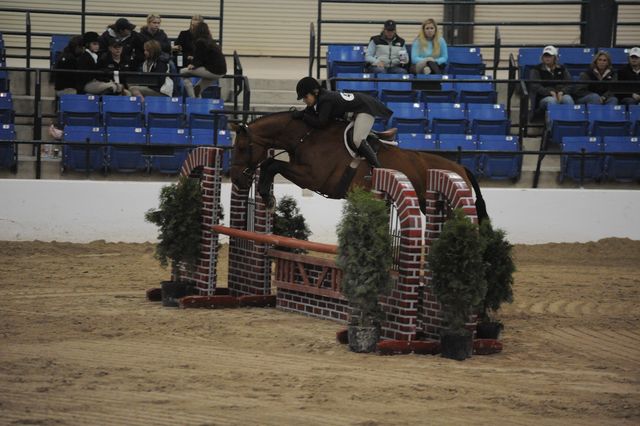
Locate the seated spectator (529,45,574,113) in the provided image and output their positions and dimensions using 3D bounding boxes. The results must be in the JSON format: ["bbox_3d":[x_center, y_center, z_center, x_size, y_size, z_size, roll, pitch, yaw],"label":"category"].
[{"bbox_3d":[3.007,-1.566,46.362,0.560,1.200,0.750,1,4,-6],"label":"seated spectator"}]

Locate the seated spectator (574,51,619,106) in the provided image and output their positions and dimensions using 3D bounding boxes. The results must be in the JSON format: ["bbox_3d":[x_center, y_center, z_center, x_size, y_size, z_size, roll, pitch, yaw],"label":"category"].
[{"bbox_3d":[3.489,-1.450,45.000,0.520,1.180,0.750,1,4,-3],"label":"seated spectator"}]

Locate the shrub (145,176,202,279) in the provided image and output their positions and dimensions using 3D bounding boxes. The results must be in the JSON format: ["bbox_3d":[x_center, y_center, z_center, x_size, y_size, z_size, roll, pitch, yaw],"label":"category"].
[{"bbox_3d":[-1.403,0.187,36.000,0.680,1.120,0.660,1,4,-7],"label":"shrub"}]

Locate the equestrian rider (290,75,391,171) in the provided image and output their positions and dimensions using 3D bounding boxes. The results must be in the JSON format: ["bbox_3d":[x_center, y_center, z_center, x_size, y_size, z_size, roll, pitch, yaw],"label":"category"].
[{"bbox_3d":[0.217,-0.818,34.200,0.980,0.990,0.550,0,4,-22],"label":"equestrian rider"}]

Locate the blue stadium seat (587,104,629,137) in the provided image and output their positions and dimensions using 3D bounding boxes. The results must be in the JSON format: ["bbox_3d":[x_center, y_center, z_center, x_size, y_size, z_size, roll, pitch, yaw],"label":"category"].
[{"bbox_3d":[3.857,-1.107,47.669,0.520,0.670,0.420,1,4,-7],"label":"blue stadium seat"}]

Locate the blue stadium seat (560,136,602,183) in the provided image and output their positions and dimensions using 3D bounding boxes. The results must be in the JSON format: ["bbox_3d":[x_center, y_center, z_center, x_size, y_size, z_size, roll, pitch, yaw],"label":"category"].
[{"bbox_3d":[3.449,-0.687,46.784,0.520,0.670,0.420,1,4,-7],"label":"blue stadium seat"}]

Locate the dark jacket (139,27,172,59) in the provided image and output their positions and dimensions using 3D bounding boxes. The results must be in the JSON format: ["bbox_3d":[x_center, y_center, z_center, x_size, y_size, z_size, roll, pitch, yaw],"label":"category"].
[{"bbox_3d":[-2.248,-2.262,48.413,0.480,0.580,0.360,0,4,-15],"label":"dark jacket"}]

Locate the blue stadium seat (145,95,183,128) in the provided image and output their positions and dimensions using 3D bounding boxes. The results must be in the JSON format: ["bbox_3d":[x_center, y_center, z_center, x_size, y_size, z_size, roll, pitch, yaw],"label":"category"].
[{"bbox_3d":[-1.906,-1.101,43.700,0.500,0.660,0.450,1,4,-9],"label":"blue stadium seat"}]

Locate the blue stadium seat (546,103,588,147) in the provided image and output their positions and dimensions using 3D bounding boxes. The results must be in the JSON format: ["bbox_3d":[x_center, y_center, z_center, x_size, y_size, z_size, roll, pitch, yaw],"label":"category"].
[{"bbox_3d":[3.315,-1.112,47.598,0.520,0.670,0.420,1,4,-7],"label":"blue stadium seat"}]

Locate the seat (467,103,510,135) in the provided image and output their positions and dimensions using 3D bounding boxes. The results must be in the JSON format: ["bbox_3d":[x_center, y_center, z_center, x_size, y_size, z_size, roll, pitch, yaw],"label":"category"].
[{"bbox_3d":[2.090,-1.032,44.200,0.500,0.660,0.450,1,4,-9],"label":"seat"}]

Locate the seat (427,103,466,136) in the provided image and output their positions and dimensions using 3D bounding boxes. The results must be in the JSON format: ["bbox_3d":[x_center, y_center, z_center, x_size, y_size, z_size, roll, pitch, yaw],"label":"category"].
[{"bbox_3d":[1.578,-1.037,44.150,0.500,0.660,0.450,1,4,-9],"label":"seat"}]

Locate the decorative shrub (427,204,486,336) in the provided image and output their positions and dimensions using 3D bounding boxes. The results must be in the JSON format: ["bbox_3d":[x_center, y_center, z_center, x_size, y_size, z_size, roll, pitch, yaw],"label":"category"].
[{"bbox_3d":[1.153,0.491,29.800,0.480,1.040,0.480,1,4,0],"label":"decorative shrub"}]

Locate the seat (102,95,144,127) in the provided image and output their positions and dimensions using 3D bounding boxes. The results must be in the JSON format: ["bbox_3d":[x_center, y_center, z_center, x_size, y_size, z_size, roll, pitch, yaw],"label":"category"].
[{"bbox_3d":[-2.595,-1.212,46.818,0.520,0.670,0.420,1,4,-7],"label":"seat"}]

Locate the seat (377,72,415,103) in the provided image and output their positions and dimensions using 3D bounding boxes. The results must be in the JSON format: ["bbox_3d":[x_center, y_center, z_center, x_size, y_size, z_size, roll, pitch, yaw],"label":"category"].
[{"bbox_3d":[0.991,-1.480,46.263,0.510,0.610,0.420,1,4,-6],"label":"seat"}]

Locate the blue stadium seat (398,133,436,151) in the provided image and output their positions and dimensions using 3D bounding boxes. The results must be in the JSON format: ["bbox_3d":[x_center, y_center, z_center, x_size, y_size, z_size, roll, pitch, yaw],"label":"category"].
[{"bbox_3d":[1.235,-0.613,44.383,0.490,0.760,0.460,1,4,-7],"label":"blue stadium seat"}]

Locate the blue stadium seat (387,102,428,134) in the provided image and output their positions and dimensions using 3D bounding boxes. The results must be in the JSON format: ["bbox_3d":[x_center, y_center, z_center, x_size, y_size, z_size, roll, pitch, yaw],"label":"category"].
[{"bbox_3d":[1.086,-1.042,44.100,0.500,0.660,0.450,1,4,-9],"label":"blue stadium seat"}]

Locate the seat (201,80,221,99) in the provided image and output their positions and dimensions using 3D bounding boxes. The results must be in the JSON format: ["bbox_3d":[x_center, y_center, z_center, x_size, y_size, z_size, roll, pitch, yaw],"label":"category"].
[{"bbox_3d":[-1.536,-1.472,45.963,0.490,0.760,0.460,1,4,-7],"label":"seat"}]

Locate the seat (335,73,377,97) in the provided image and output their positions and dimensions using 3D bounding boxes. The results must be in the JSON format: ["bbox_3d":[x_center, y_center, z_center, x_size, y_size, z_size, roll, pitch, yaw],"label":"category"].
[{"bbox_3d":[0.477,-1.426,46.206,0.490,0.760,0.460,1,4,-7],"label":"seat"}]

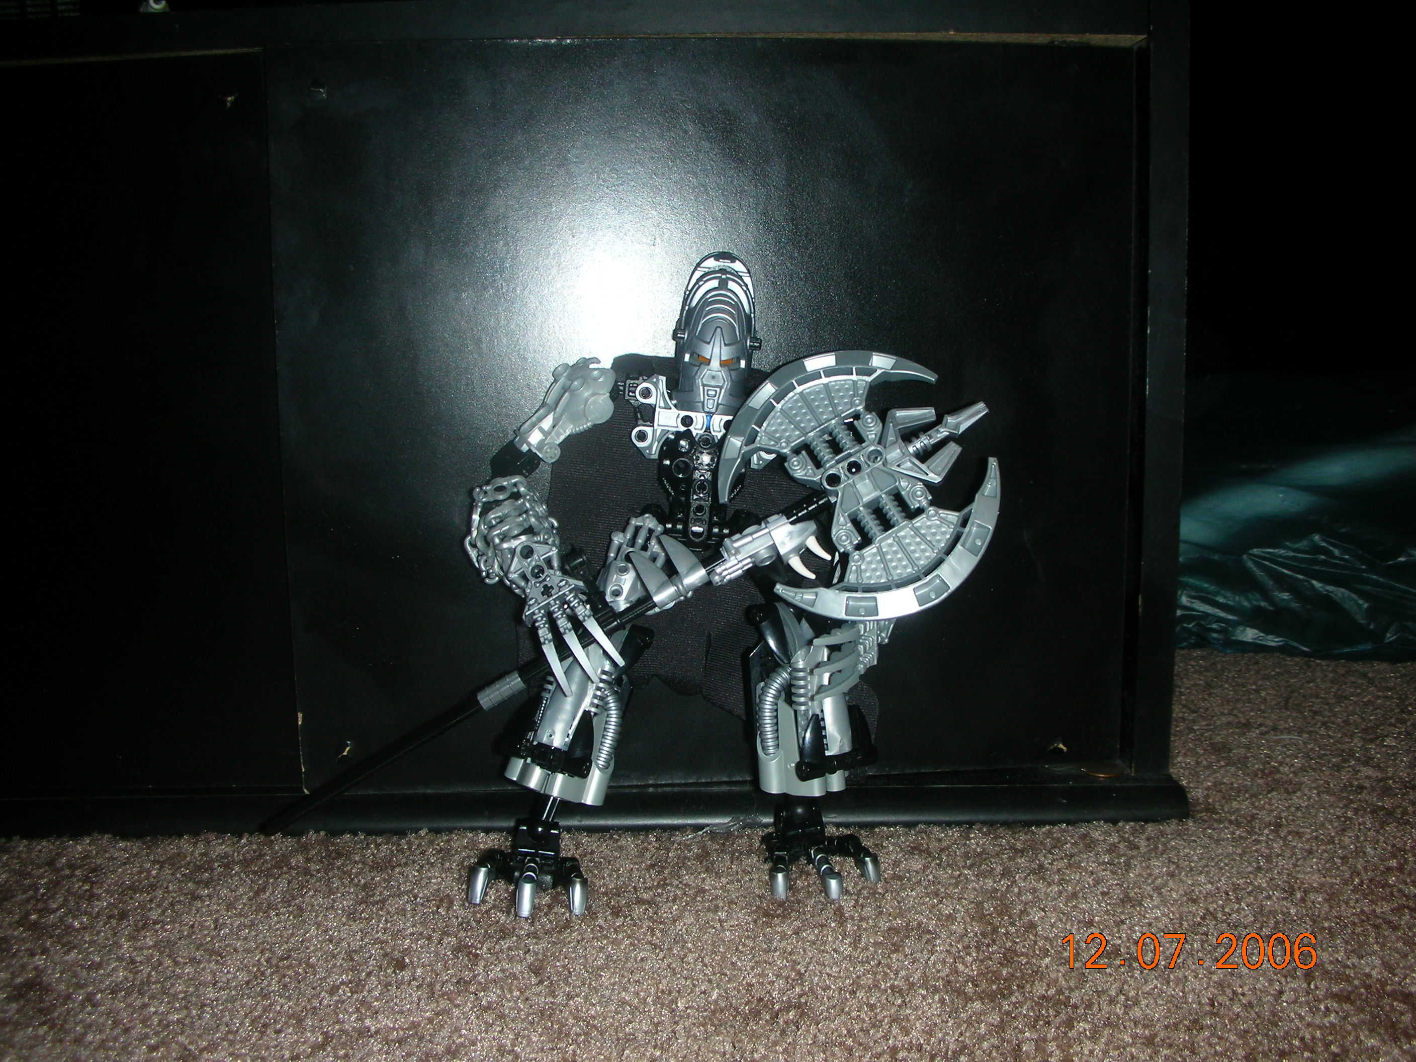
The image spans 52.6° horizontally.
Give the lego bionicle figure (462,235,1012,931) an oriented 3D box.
[{"bbox_3d":[0.006,0.019,0.515,0.187,0.236,0.120,-1,7,0],"label":"lego bionicle figure"}]

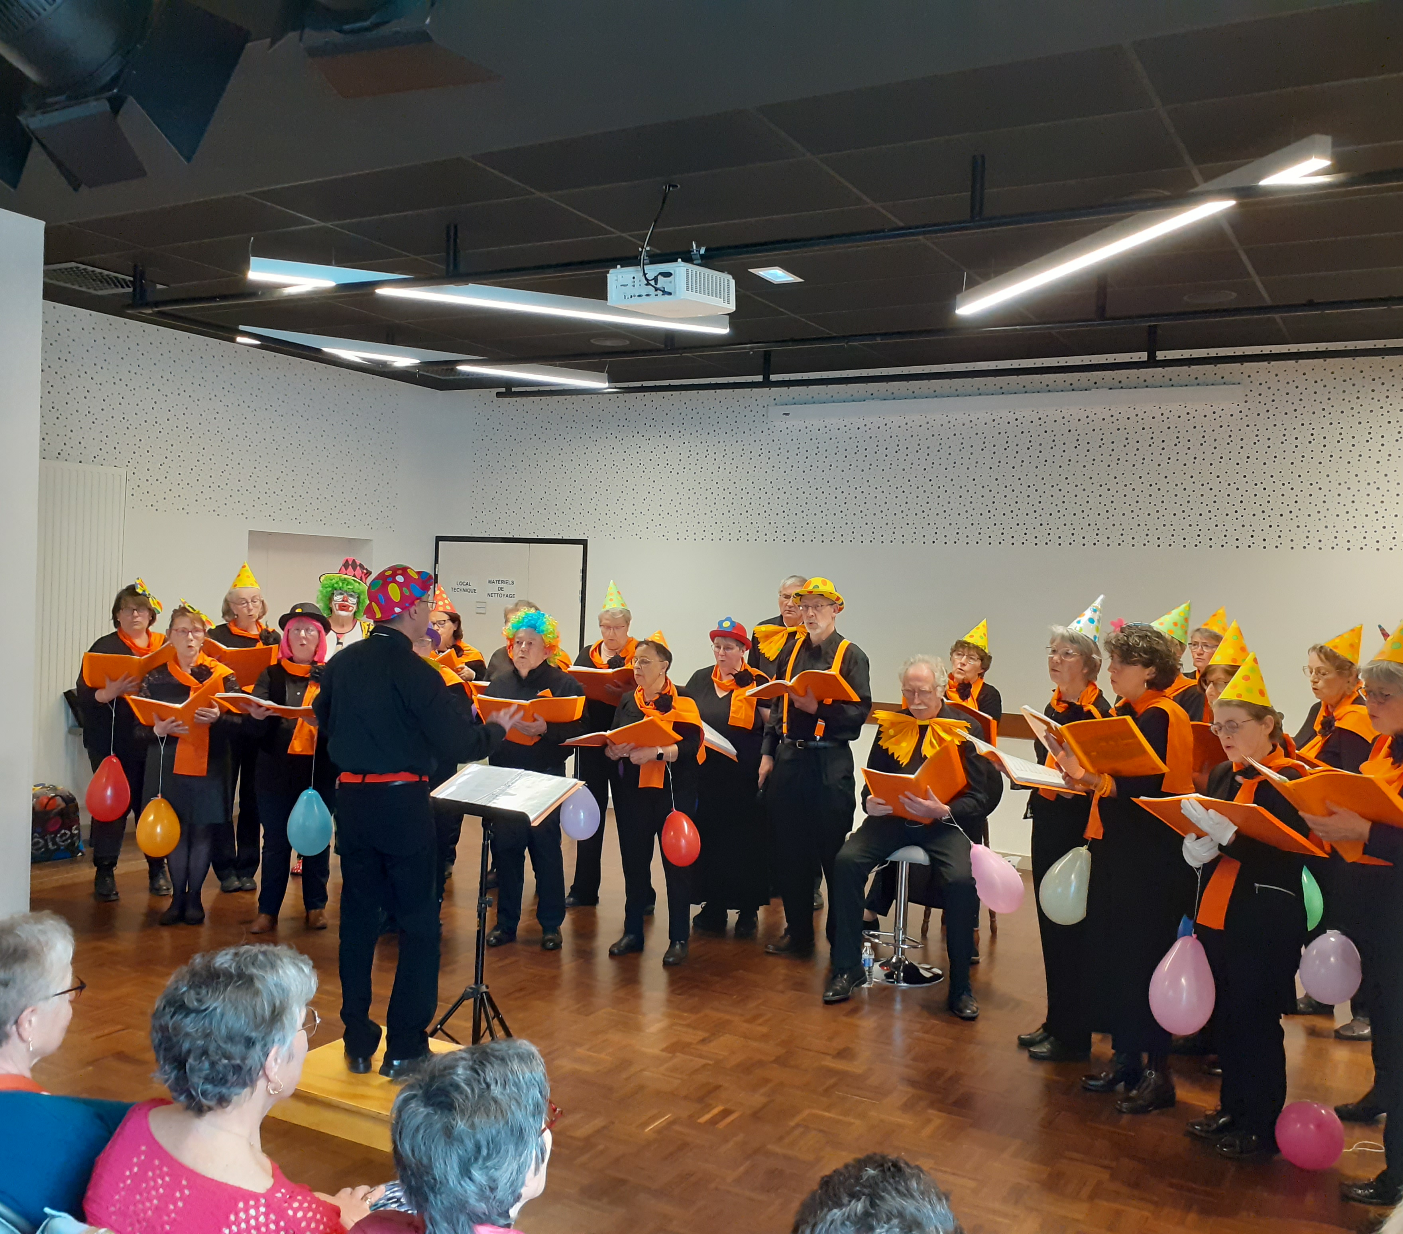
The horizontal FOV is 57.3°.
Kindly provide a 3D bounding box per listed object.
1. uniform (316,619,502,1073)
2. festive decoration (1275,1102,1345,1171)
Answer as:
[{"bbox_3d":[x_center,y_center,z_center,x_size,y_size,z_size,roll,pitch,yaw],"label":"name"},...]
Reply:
[{"bbox_3d":[-0.999,0.752,4.326,0.500,1.460,0.460,3,2,37],"label":"uniform"},{"bbox_3d":[1.925,1.645,4.060,0.210,0.215,0.230,3,1,25],"label":"festive decoration"}]

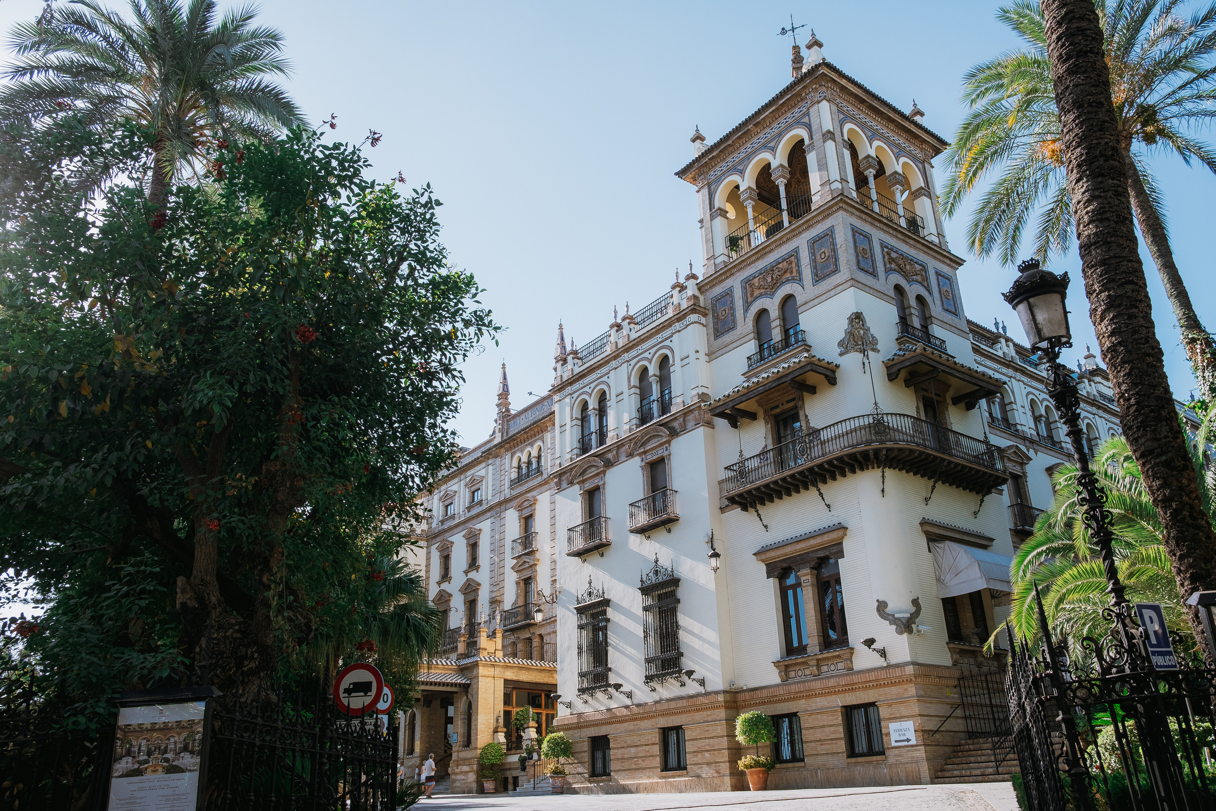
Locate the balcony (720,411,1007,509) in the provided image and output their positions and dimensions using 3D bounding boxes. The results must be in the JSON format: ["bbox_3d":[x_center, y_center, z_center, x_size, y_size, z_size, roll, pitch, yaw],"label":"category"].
[{"bbox_3d":[8.409,1.835,29.366,9.300,1.540,4.630,-5,-24,6],"label":"balcony"}]

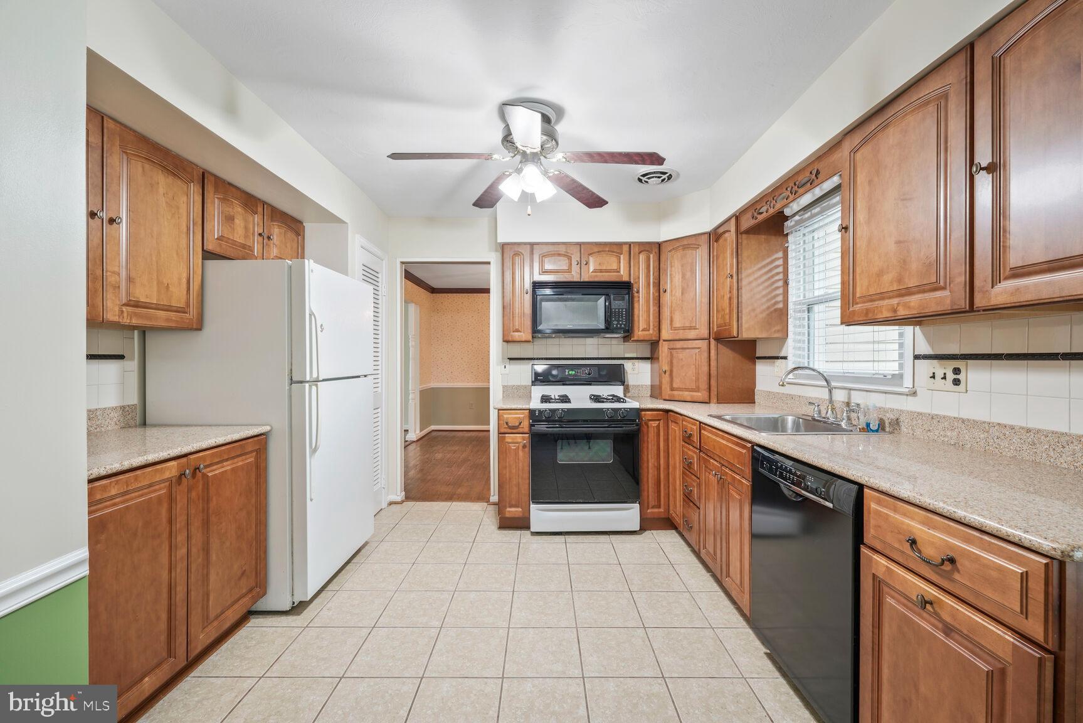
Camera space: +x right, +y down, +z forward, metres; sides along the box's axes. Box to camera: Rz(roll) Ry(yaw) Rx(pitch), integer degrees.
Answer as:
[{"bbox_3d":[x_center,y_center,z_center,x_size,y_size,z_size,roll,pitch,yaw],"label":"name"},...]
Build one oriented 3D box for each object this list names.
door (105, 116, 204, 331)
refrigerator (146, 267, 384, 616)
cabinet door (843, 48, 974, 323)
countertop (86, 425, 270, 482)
[{"bbox_3d":[-1.612,-0.522,1.770,0.024,0.748,0.444,0,0,0],"label":"door"},{"bbox_3d":[-1.513,0.367,2.469,0.820,1.717,0.825,0,0,0],"label":"refrigerator"},{"bbox_3d":[1.200,-0.510,1.425,0.030,0.737,0.505,0,0,0],"label":"cabinet door"},{"bbox_3d":[-1.615,0.332,1.579,0.630,0.037,0.925,0,0,0],"label":"countertop"}]

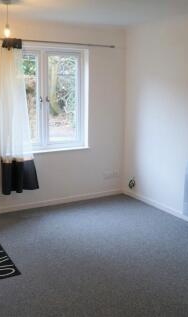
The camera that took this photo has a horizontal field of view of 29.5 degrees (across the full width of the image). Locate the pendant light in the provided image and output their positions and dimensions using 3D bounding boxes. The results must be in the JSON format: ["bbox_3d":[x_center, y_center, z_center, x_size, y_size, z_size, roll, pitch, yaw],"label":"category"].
[{"bbox_3d":[-0.874,-1.398,3.605,0.065,0.345,0.065,-5,12,-28],"label":"pendant light"}]

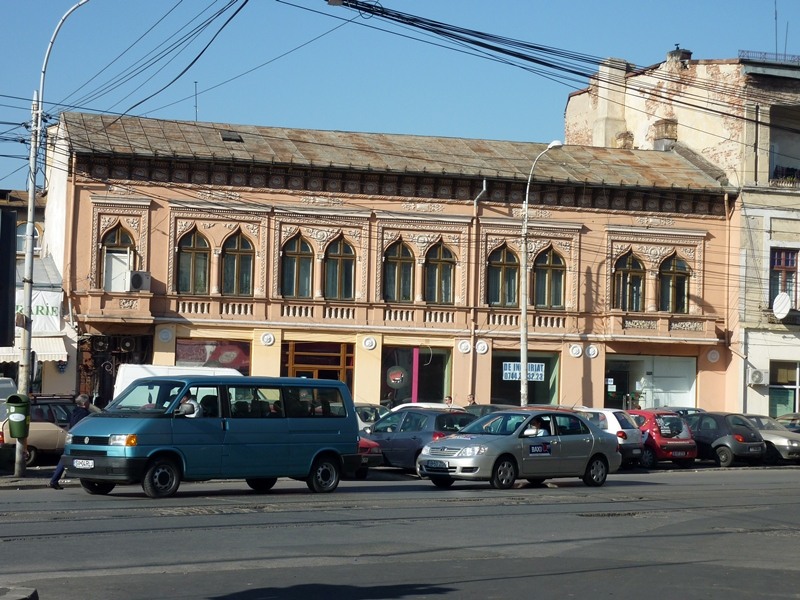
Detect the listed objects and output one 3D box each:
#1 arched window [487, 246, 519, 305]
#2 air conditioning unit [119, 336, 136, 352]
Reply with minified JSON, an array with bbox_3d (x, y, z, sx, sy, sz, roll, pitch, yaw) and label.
[{"bbox_3d":[3.122,-0.739,50.201,1.025,1.934,0.300,3,-3,-16],"label":"arched window"},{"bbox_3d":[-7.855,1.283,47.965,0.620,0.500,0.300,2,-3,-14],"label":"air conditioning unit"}]

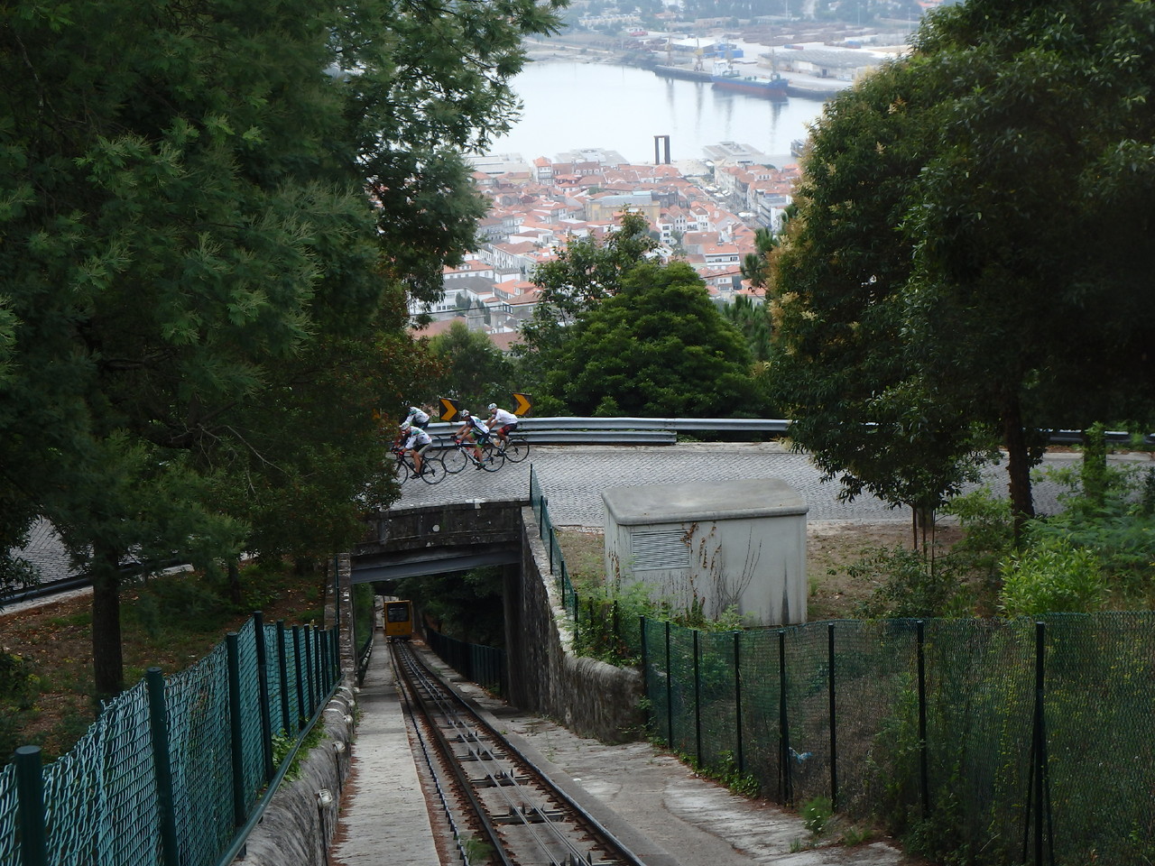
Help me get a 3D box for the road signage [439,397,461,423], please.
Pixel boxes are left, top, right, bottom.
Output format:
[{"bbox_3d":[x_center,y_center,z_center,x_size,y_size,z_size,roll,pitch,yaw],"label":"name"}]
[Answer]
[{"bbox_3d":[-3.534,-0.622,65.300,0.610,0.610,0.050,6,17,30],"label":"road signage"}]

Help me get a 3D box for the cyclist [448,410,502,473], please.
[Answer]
[{"bbox_3d":[-2.765,0.234,62.099,1.650,1.680,0.480,-3,14,-4],"label":"cyclist"}]

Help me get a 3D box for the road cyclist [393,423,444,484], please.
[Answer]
[{"bbox_3d":[-4.245,0.542,61.107,1.650,1.680,0.480,-4,14,-7],"label":"road cyclist"}]

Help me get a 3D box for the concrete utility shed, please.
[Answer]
[{"bbox_3d":[2.703,2.597,50.448,4.040,2.600,2.396,-4,14,-6],"label":"concrete utility shed"}]

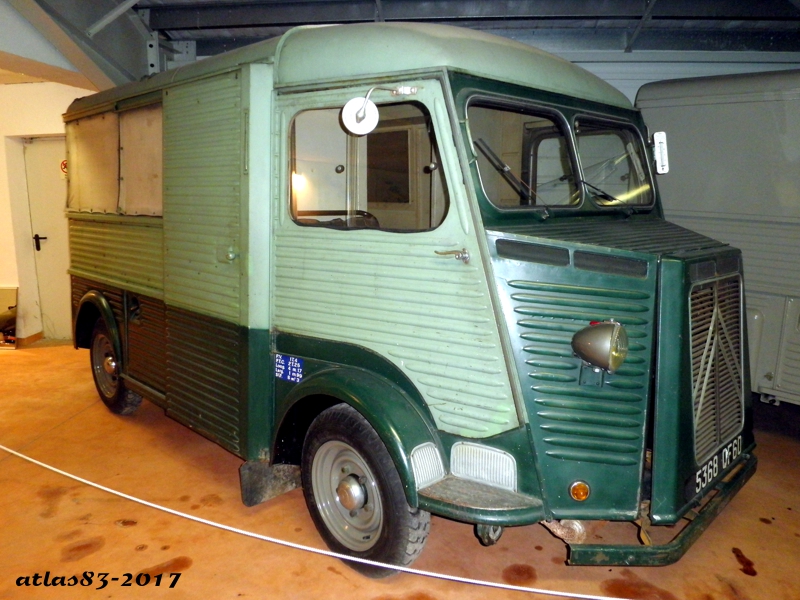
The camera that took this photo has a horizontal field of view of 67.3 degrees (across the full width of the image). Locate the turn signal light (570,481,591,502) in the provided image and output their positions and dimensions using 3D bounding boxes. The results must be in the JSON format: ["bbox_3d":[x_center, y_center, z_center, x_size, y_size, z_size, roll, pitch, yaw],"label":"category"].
[{"bbox_3d":[0.565,0.599,1.870,0.072,0.072,0.040,0,-3,0],"label":"turn signal light"}]

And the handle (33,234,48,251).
[{"bbox_3d":[-3.779,-0.601,6.301,0.145,0.170,0.065,1,9,5],"label":"handle"}]

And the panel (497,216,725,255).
[{"bbox_3d":[0.939,-0.254,2.313,0.420,0.070,1.420,23,22,40],"label":"panel"}]

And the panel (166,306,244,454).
[{"bbox_3d":[-0.934,0.356,2.880,0.040,0.594,0.795,-5,10,-44],"label":"panel"}]

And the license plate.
[{"bbox_3d":[1.144,0.585,2.157,0.486,0.085,0.015,-9,7,-44],"label":"license plate"}]

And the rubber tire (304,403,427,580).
[{"bbox_3d":[-0.157,0.757,2.416,0.175,0.680,0.680,-10,14,-43],"label":"rubber tire"}]

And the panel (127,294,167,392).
[{"bbox_3d":[-1.418,0.224,3.389,0.030,0.512,0.558,-5,10,-44],"label":"panel"}]

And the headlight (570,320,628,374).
[{"bbox_3d":[0.590,0.141,1.800,0.150,0.158,0.168,-9,13,-44],"label":"headlight"}]

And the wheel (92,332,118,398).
[{"bbox_3d":[-1.976,0.447,4.136,0.440,0.440,0.140,9,13,44],"label":"wheel"}]

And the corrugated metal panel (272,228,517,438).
[{"bbox_3d":[-0.064,0.077,2.234,1.123,0.690,0.040,6,8,35],"label":"corrugated metal panel"}]

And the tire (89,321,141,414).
[{"bbox_3d":[-1.938,0.450,4.111,0.180,0.700,0.700,-9,13,-44],"label":"tire"}]

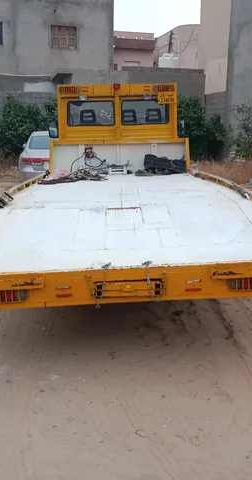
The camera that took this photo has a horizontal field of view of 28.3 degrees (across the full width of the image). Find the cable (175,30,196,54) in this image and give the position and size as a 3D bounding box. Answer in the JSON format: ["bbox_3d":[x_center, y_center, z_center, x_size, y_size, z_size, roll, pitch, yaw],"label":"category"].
[{"bbox_3d":[3.314,-11.187,28.276,1.200,1.450,0.400,1,12,3],"label":"cable"}]

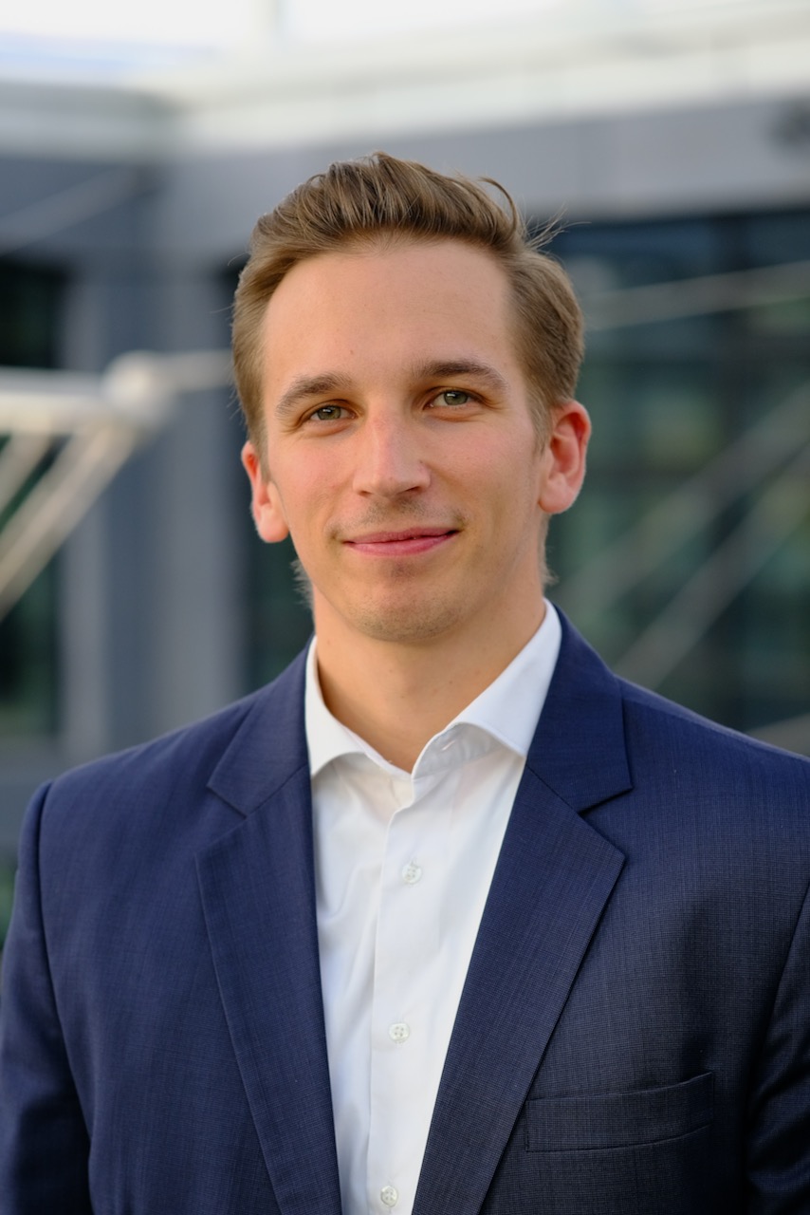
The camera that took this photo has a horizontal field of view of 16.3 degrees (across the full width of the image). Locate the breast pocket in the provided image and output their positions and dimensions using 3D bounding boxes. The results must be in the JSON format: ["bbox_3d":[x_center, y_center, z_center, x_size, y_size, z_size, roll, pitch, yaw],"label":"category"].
[{"bbox_3d":[0.108,0.254,1.430,0.100,0.036,0.018,-3,-2,-9],"label":"breast pocket"}]

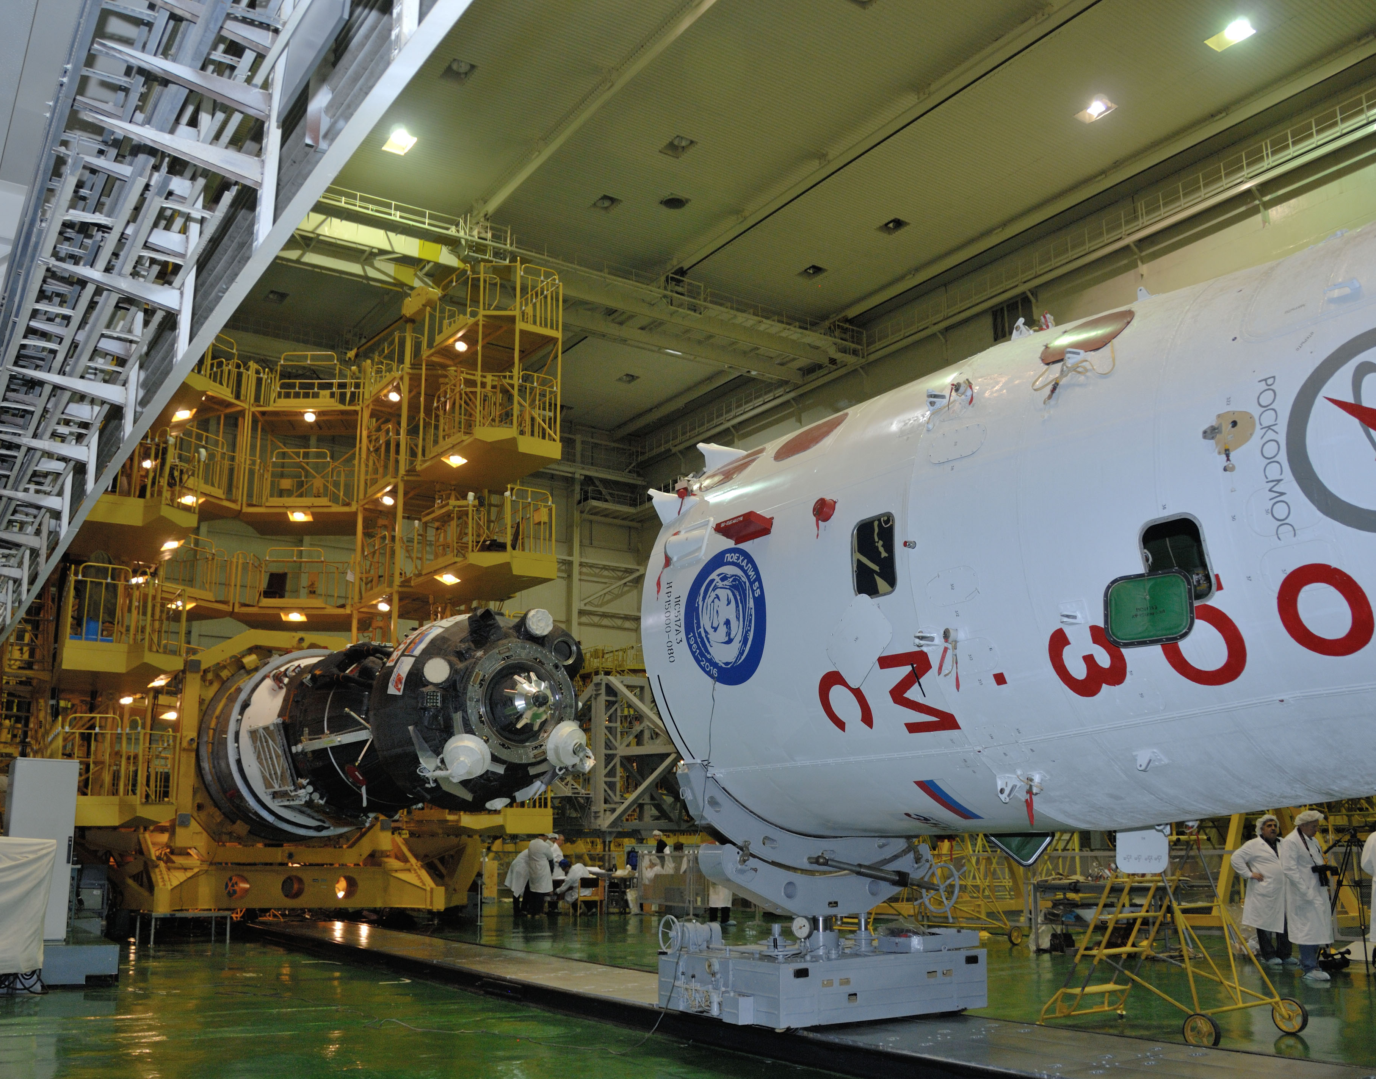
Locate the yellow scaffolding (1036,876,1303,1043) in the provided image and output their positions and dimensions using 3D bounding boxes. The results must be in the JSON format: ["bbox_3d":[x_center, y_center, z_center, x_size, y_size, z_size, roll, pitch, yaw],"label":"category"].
[{"bbox_3d":[3.730,3.176,9.692,1.240,1.470,1.870,9,-17,-33],"label":"yellow scaffolding"}]

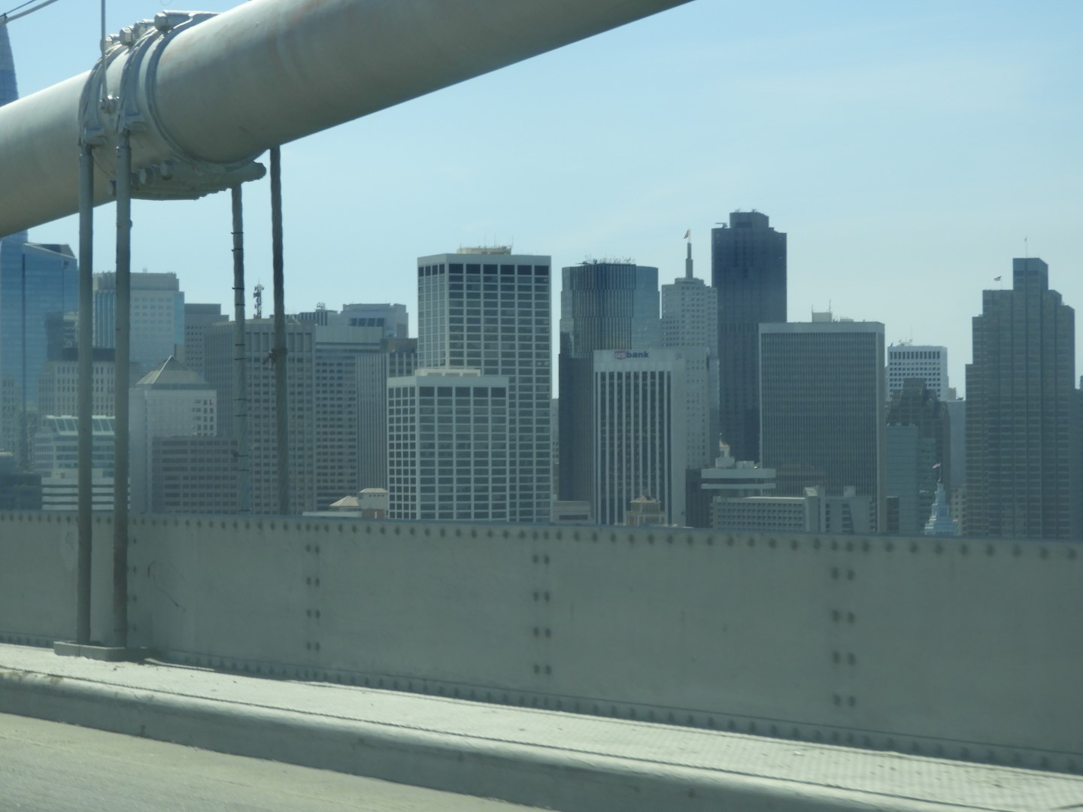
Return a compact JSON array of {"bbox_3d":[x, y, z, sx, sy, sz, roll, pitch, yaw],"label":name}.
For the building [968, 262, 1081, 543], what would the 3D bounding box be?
[{"bbox_3d":[226.873,17.211,1700.008,50.000,173.500,40.000,-1,-1,13],"label":"building"}]

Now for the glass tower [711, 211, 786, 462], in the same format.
[{"bbox_3d":[140.626,-11.681,2435.831,41.000,236.500,58.000,-1,-1,13],"label":"glass tower"}]

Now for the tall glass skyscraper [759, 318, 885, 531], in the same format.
[{"bbox_3d":[142.201,30.390,1824.220,60.000,148.000,29.500,0,-1,13],"label":"tall glass skyscraper"}]

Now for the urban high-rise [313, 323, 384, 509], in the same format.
[{"bbox_3d":[-113.567,32.122,2016.561,40.000,152.000,44.000,0,-1,-23],"label":"urban high-rise"}]

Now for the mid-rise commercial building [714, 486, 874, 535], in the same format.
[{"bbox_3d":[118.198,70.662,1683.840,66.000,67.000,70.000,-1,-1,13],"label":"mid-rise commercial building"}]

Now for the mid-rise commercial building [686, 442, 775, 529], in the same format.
[{"bbox_3d":[88.685,62.230,1686.782,38.000,79.000,32.000,0,-1,13],"label":"mid-rise commercial building"}]

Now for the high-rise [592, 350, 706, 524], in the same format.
[{"bbox_3d":[55.135,39.815,1824.560,51.000,135.500,42.000,-1,-1,13],"label":"high-rise"}]

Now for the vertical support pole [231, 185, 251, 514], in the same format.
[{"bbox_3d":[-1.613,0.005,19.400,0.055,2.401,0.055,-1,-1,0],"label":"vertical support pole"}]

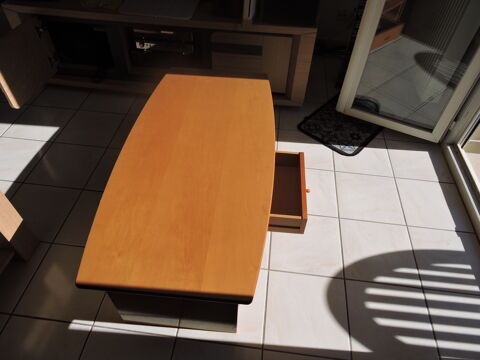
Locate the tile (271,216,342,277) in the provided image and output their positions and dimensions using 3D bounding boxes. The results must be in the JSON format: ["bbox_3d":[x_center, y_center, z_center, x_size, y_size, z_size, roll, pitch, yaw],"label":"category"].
[{"bbox_3d":[0.317,0.301,1.599,0.334,0.010,0.334,6,47,3],"label":"tile"}]

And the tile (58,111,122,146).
[{"bbox_3d":[-0.949,-0.336,2.154,0.337,0.010,0.337,6,48,3],"label":"tile"}]

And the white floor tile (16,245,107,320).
[{"bbox_3d":[-0.732,0.444,1.447,0.337,0.010,0.337,6,48,3],"label":"white floor tile"}]

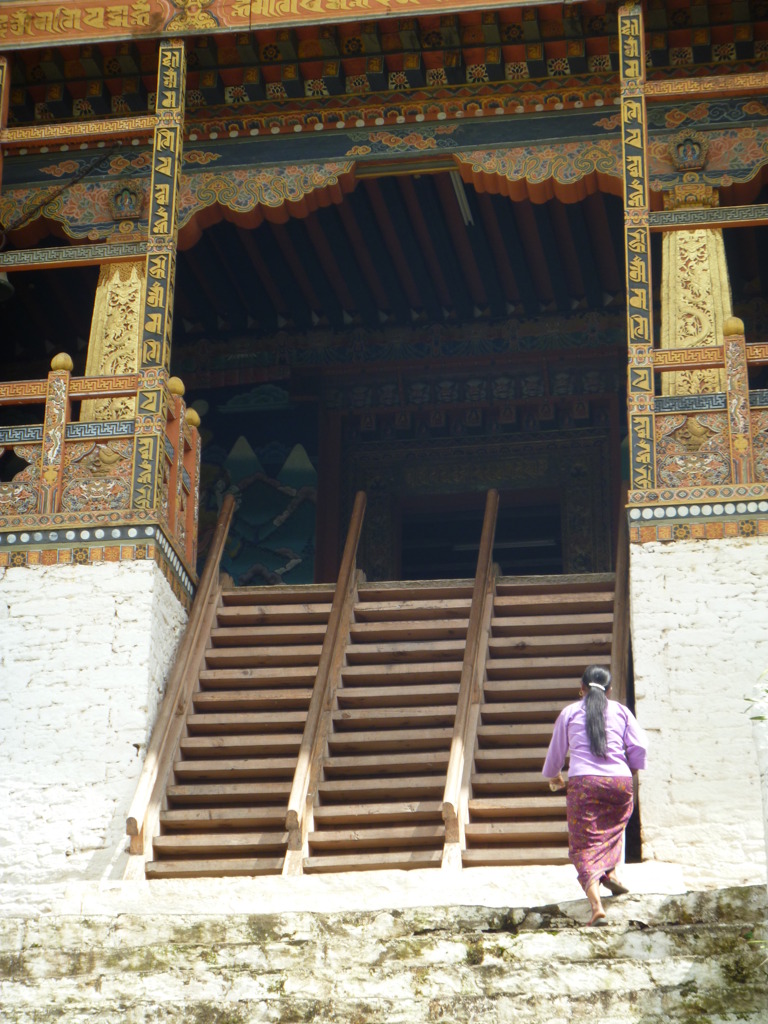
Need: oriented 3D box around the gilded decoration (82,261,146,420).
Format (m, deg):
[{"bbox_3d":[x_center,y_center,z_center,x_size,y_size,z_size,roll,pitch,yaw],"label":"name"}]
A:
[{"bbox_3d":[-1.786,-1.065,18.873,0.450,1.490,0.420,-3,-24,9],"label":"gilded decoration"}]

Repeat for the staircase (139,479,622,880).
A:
[{"bbox_3d":[0.140,0.958,17.499,2.910,3.400,2.130,-3,-24,9],"label":"staircase"}]

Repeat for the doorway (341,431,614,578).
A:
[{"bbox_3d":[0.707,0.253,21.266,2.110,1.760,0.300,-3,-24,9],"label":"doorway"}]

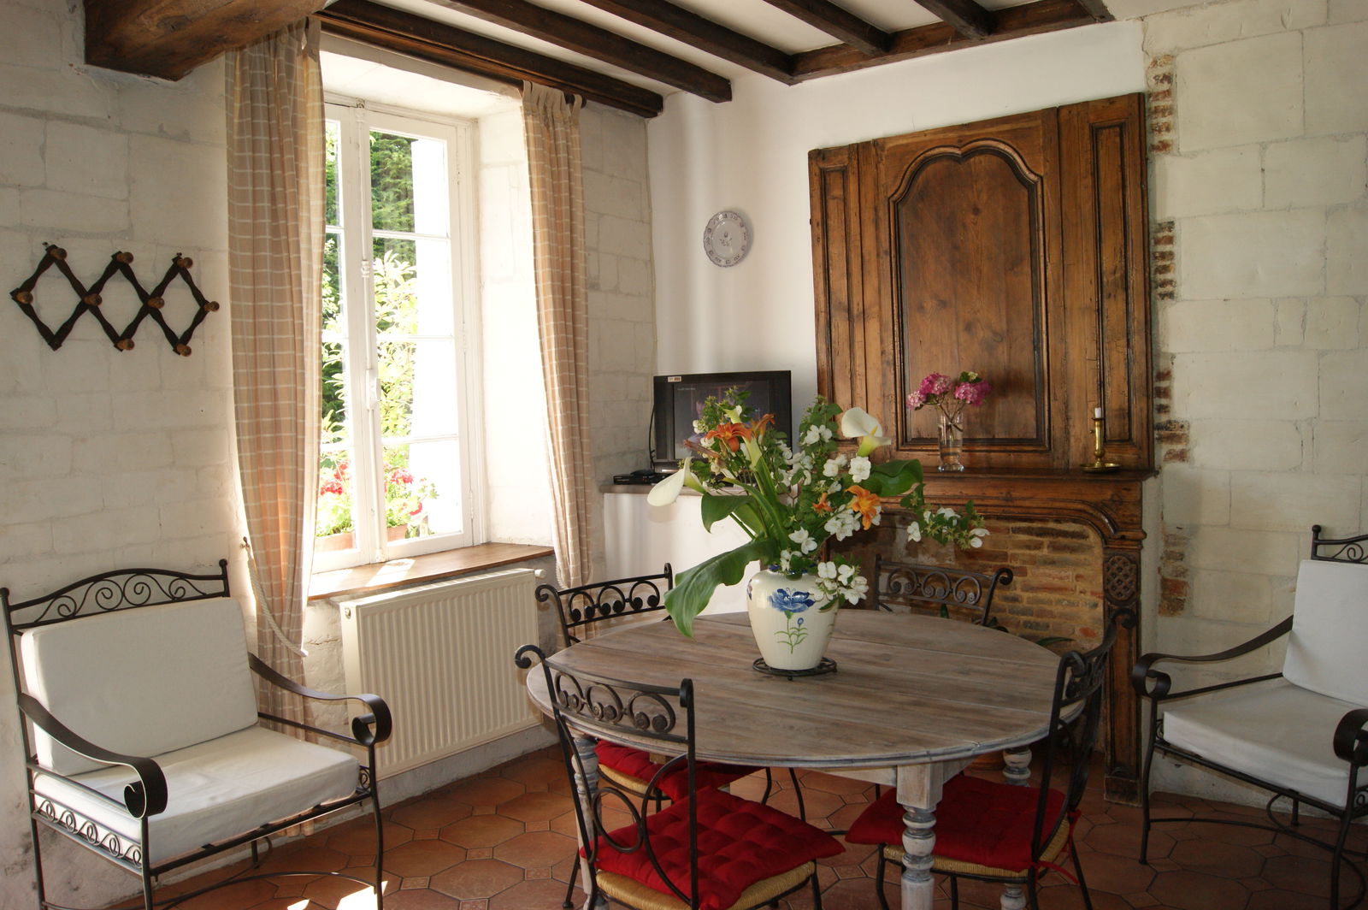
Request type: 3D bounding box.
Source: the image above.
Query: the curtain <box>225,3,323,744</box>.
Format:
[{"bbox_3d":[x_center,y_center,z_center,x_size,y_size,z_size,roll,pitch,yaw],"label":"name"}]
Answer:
[{"bbox_3d":[-1.234,-0.102,3.219,0.150,2.570,0.350,0,4,41],"label":"curtain"}]

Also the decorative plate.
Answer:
[{"bbox_3d":[0.173,-0.874,4.150,0.230,0.230,0.030,-1,3,33],"label":"decorative plate"}]

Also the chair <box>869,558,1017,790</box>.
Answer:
[{"bbox_3d":[0.517,0.752,2.620,0.450,0.905,0.530,0,4,45],"label":"chair"}]

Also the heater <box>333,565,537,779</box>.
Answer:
[{"bbox_3d":[-0.838,0.762,3.688,0.105,0.590,0.757,0,4,41],"label":"heater"}]

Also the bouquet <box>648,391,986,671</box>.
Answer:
[{"bbox_3d":[0.291,0.130,2.260,0.740,0.550,0.560,-2,3,3],"label":"bouquet"}]

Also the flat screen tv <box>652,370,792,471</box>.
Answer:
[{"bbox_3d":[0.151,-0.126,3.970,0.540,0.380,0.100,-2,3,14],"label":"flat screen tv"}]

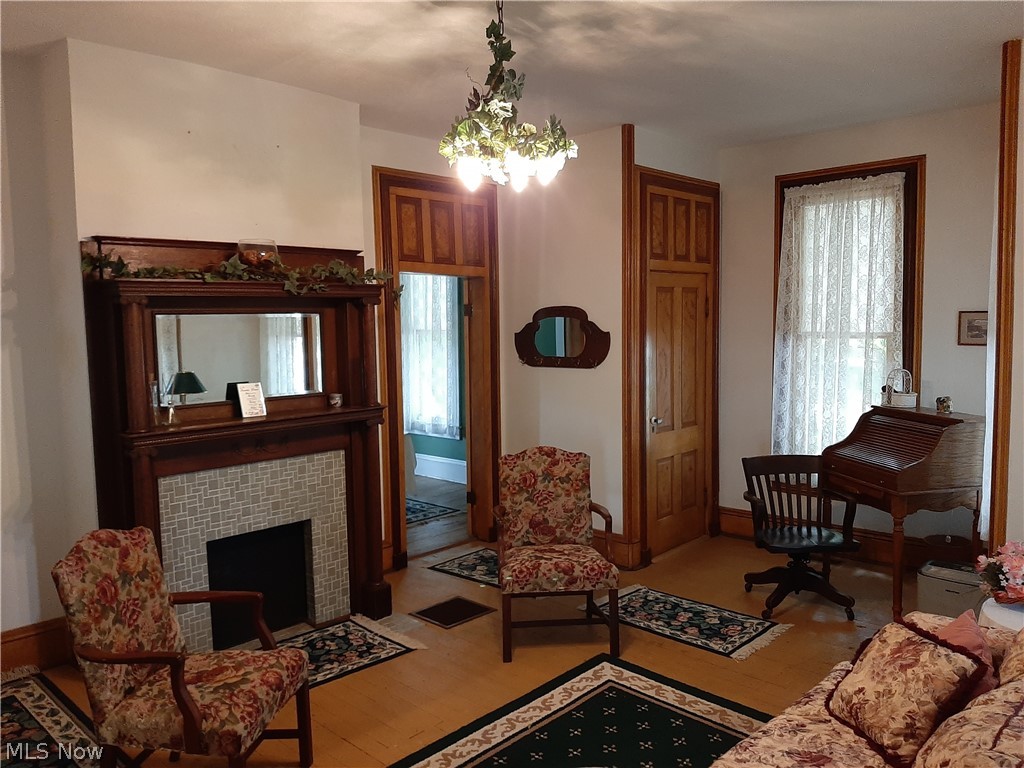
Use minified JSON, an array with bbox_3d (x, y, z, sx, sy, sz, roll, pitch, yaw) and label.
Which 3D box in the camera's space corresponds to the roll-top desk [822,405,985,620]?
[{"bbox_3d":[2.280,0.720,4.548,0.573,1.111,0.675,-2,5,-15],"label":"roll-top desk"}]

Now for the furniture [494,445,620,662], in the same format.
[{"bbox_3d":[0.220,0.856,4.048,0.633,0.978,0.590,-1,5,-5],"label":"furniture"}]

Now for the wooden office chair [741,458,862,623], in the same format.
[{"bbox_3d":[1.664,0.875,4.487,0.629,0.824,0.616,-1,5,-7],"label":"wooden office chair"}]

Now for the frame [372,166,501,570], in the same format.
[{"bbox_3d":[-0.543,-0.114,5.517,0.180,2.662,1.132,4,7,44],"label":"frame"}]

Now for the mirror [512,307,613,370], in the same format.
[{"bbox_3d":[0.334,-0.323,5.386,0.877,0.427,0.040,4,7,44],"label":"mirror"}]

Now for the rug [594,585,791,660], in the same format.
[{"bbox_3d":[0.954,1.308,4.316,1.000,0.012,0.556,4,7,44],"label":"rug"}]

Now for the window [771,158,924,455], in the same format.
[{"bbox_3d":[2.231,-0.309,5.206,0.966,2.266,0.130,4,7,44],"label":"window"}]

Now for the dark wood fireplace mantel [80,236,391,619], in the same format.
[{"bbox_3d":[-1.280,0.339,3.897,0.299,2.069,1.436,4,7,44],"label":"dark wood fireplace mantel"}]

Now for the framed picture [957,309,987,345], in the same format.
[{"bbox_3d":[2.806,-0.332,4.616,0.239,0.209,0.025,4,7,44],"label":"framed picture"}]

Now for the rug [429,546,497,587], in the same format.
[{"bbox_3d":[-0.053,1.245,5.133,1.009,0.012,0.547,4,7,44],"label":"rug"}]

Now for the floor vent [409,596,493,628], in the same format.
[{"bbox_3d":[-0.343,1.312,4.449,0.325,0.012,0.364,4,7,44],"label":"floor vent"}]

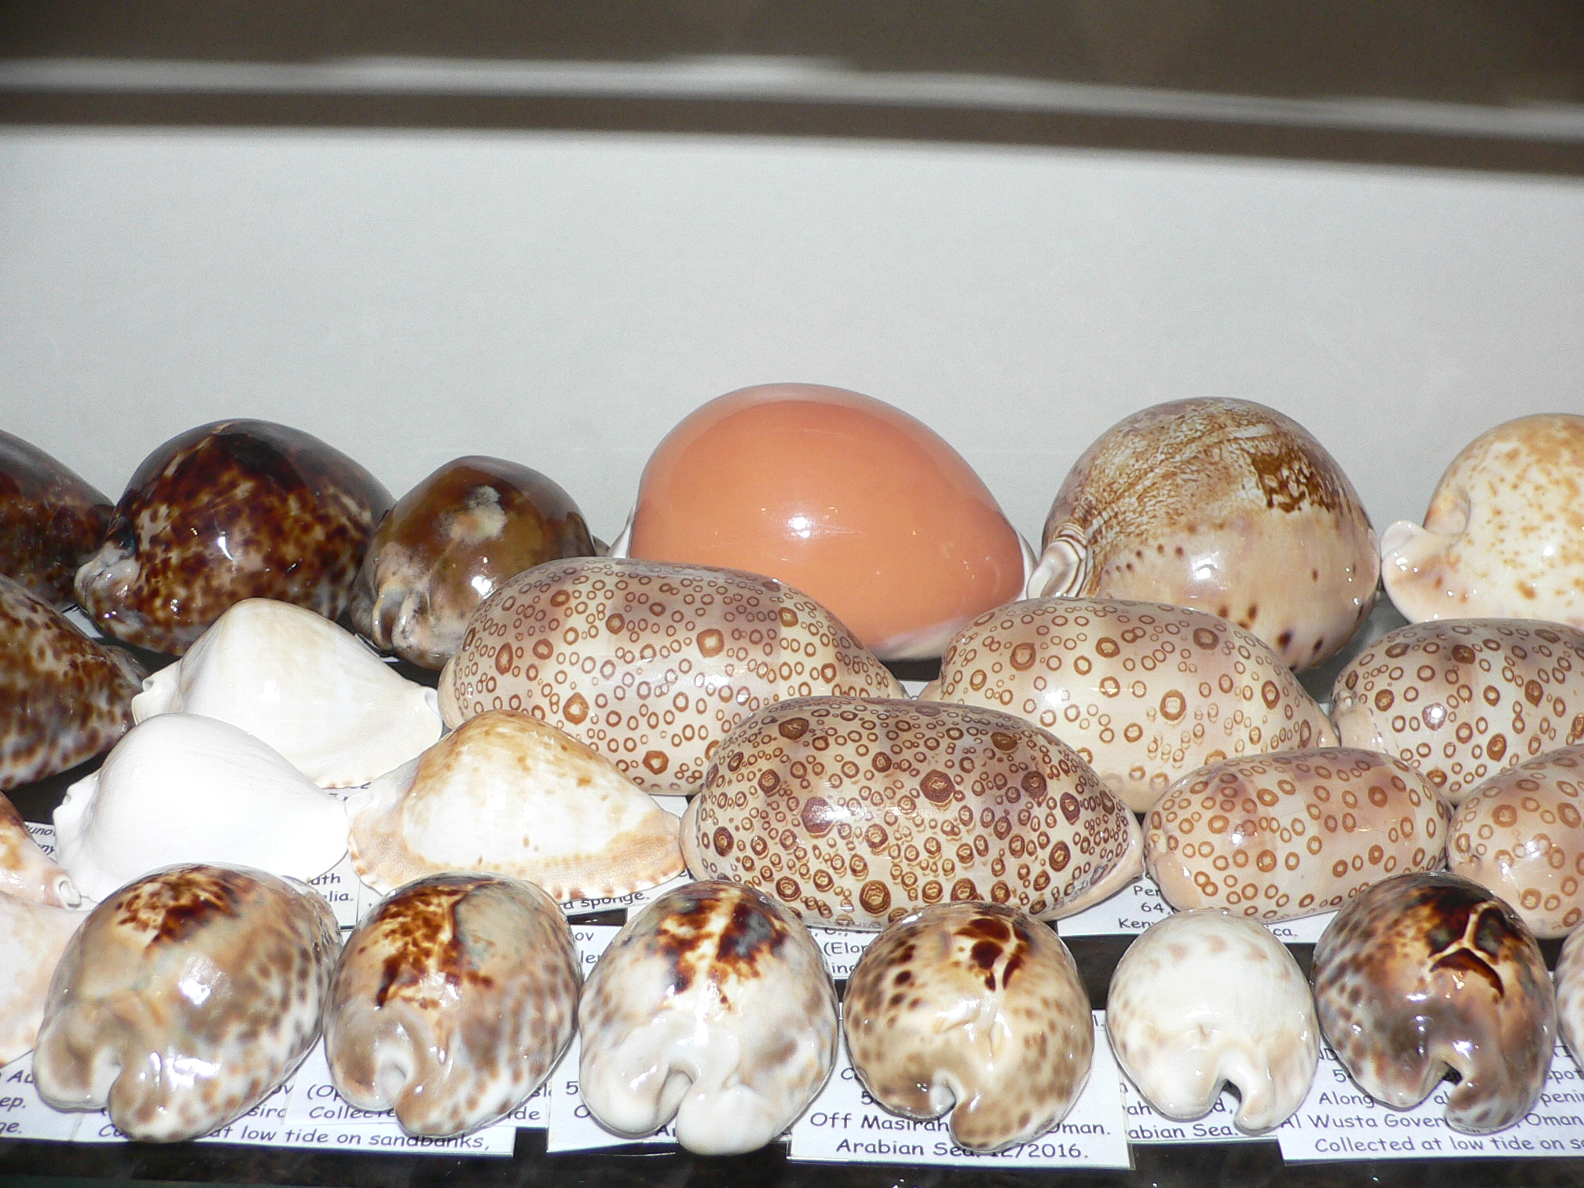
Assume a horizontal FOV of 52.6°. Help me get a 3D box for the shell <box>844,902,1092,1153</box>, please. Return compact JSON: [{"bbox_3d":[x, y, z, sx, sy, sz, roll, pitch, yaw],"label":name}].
[{"bbox_3d":[0.030,0.069,0.271,0.040,0.029,0.051,3,26,6],"label":"shell"}]

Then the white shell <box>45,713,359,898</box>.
[{"bbox_3d":[-0.121,0.040,0.322,0.061,0.035,0.040,-1,26,-4],"label":"white shell"}]

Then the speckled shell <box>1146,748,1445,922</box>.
[{"bbox_3d":[0.101,0.045,0.320,0.065,0.030,0.037,-4,25,-11],"label":"speckled shell"}]

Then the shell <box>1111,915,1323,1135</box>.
[{"bbox_3d":[0.072,0.069,0.271,0.034,0.026,0.045,4,25,5],"label":"shell"}]

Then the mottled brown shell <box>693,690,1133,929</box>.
[{"bbox_3d":[0.022,0.040,0.317,0.092,0.040,0.051,3,26,6],"label":"mottled brown shell"}]

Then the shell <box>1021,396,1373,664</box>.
[{"bbox_3d":[0.107,-0.016,0.409,0.093,0.066,0.066,-4,25,-13],"label":"shell"}]

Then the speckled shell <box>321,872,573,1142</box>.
[{"bbox_3d":[-0.056,0.064,0.268,0.042,0.031,0.053,3,25,2],"label":"speckled shell"}]

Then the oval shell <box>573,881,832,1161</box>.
[{"bbox_3d":[-0.014,0.066,0.265,0.043,0.031,0.055,3,25,2],"label":"oval shell"}]

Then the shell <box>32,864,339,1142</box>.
[{"bbox_3d":[-0.099,0.063,0.266,0.044,0.033,0.057,7,25,12],"label":"shell"}]

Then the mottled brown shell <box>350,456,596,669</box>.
[{"bbox_3d":[-0.081,-0.013,0.412,0.047,0.043,0.067,21,33,36],"label":"mottled brown shell"}]

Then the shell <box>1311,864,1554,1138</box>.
[{"bbox_3d":[0.110,0.066,0.274,0.039,0.031,0.053,6,26,11],"label":"shell"}]

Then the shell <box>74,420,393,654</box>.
[{"bbox_3d":[-0.140,-0.017,0.411,0.082,0.053,0.055,-11,28,-25],"label":"shell"}]

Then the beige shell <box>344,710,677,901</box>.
[{"bbox_3d":[-0.057,0.040,0.323,0.069,0.034,0.043,1,26,2],"label":"beige shell"}]

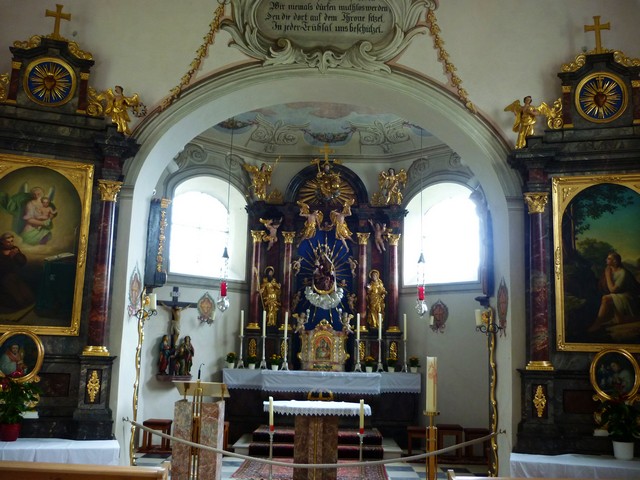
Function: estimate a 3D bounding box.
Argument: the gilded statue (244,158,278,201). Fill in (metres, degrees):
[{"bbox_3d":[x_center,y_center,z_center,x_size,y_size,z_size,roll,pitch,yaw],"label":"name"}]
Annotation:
[{"bbox_3d":[-1.056,-1.092,11.016,0.560,0.710,0.330,3,-9,-5],"label":"gilded statue"}]

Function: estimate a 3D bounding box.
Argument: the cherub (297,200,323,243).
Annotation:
[{"bbox_3d":[-0.186,-0.318,10.839,0.460,0.768,0.320,2,-9,0],"label":"cherub"}]

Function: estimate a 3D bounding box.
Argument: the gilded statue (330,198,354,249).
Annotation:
[{"bbox_3d":[0.404,-0.272,10.710,0.411,0.886,0.320,2,-9,0],"label":"gilded statue"}]

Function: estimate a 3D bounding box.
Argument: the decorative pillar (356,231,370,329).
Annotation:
[{"bbox_3d":[0.772,0.730,10.826,0.250,1.751,0.250,2,-9,0],"label":"decorative pillar"}]

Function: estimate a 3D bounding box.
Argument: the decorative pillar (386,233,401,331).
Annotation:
[{"bbox_3d":[1.304,0.739,10.827,0.250,1.751,0.250,2,-9,0],"label":"decorative pillar"}]

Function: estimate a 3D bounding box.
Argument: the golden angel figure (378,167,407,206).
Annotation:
[{"bbox_3d":[1.296,-0.952,10.918,0.530,0.615,0.320,2,-9,0],"label":"golden angel figure"}]

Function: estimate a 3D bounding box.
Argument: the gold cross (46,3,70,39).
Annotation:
[{"bbox_3d":[-2.557,-2.128,5.970,0.240,0.325,0.060,4,-9,-13],"label":"gold cross"}]

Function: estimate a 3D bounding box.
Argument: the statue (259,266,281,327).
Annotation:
[{"bbox_3d":[-0.876,0.983,10.618,0.350,1.023,0.300,2,-9,0],"label":"statue"}]

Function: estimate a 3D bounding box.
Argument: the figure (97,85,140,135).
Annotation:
[{"bbox_3d":[-1.870,-1.211,5.660,0.360,0.420,0.200,4,-10,-12],"label":"figure"}]

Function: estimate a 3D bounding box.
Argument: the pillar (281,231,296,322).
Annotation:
[{"bbox_3d":[-0.553,0.713,10.761,0.240,1.741,0.240,2,-9,0],"label":"pillar"}]

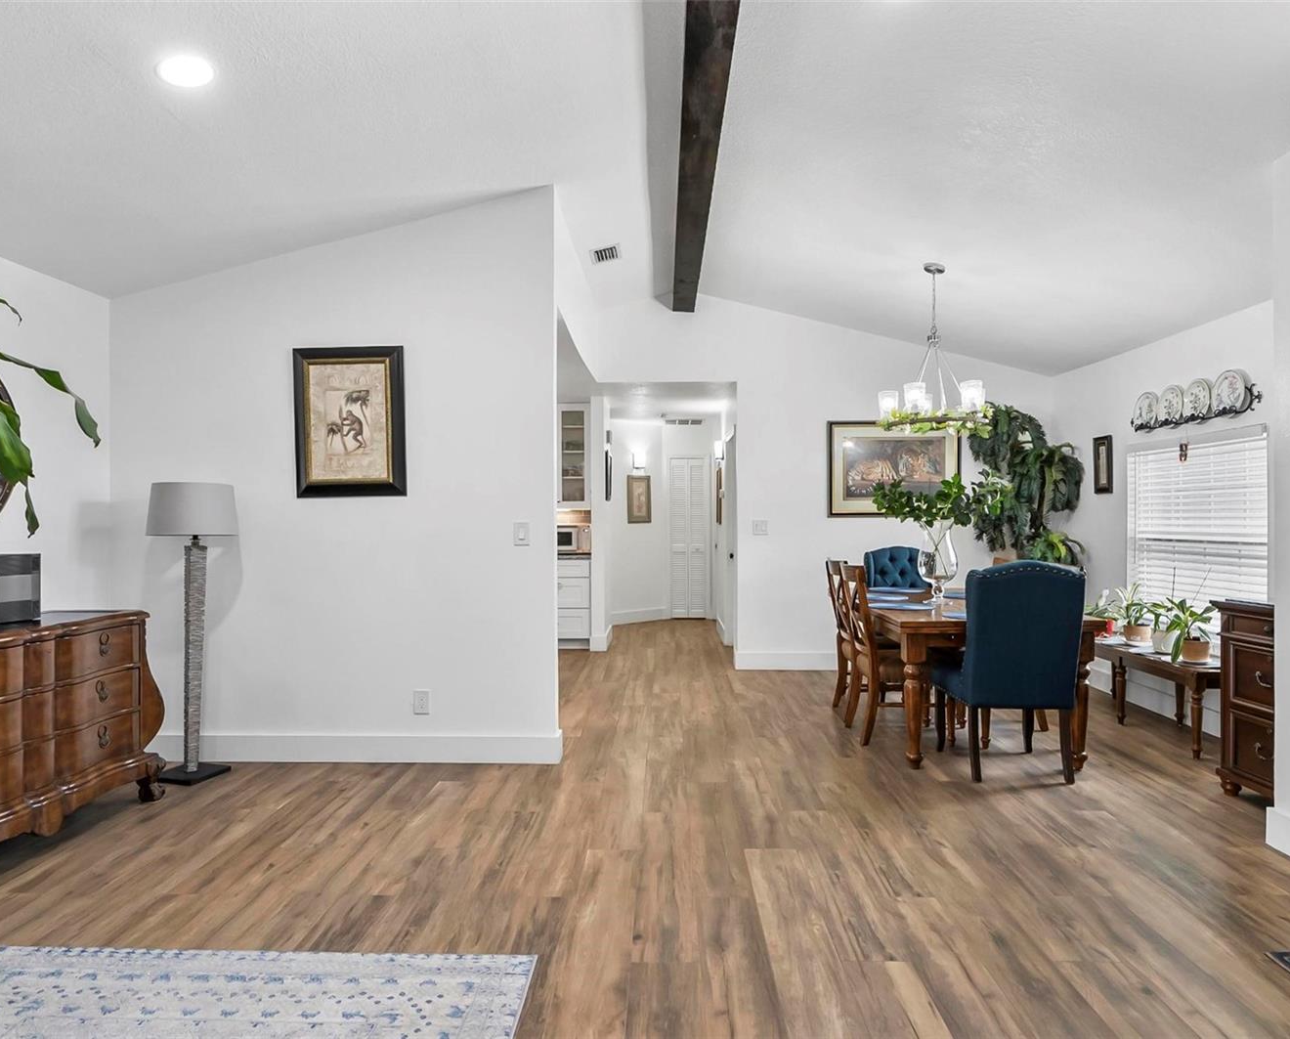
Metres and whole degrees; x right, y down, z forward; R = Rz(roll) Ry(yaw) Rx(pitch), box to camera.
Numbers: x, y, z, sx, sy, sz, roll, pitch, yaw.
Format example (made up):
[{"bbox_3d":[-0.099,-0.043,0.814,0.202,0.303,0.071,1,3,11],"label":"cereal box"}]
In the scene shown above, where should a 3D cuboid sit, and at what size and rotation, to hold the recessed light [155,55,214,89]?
[{"bbox_3d":[-1.518,-1.482,2.580,0.173,0.030,0.173,-14,0,1],"label":"recessed light"}]

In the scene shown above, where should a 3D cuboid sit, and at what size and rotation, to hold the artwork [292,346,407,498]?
[{"bbox_3d":[-1.526,-0.504,4.036,0.562,0.768,0.035,-1,0,1],"label":"artwork"}]

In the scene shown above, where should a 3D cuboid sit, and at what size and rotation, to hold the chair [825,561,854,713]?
[{"bbox_3d":[1.485,0.758,5.003,0.562,0.994,0.472,0,0,1],"label":"chair"}]

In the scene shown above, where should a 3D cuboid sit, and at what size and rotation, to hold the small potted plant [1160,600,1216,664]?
[{"bbox_3d":[2.990,0.612,4.300,0.290,0.345,0.290,0,0,0],"label":"small potted plant"}]

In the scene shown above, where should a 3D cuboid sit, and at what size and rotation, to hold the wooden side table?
[{"bbox_3d":[3.089,1.019,4.701,0.492,0.472,1.536,0,0,1],"label":"wooden side table"}]

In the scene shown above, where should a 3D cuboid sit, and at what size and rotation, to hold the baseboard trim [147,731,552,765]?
[{"bbox_3d":[-1.585,1.196,4.076,2.330,0.143,0.018,0,0,1],"label":"baseboard trim"}]

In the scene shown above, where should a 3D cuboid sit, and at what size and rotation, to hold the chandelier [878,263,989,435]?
[{"bbox_3d":[1.798,-1.054,4.869,0.653,1.094,0.653,0,0,1],"label":"chandelier"}]

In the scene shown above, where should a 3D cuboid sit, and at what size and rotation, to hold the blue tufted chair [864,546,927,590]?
[{"bbox_3d":[1.985,0.738,5.800,0.570,1.050,0.660,0,0,0],"label":"blue tufted chair"}]

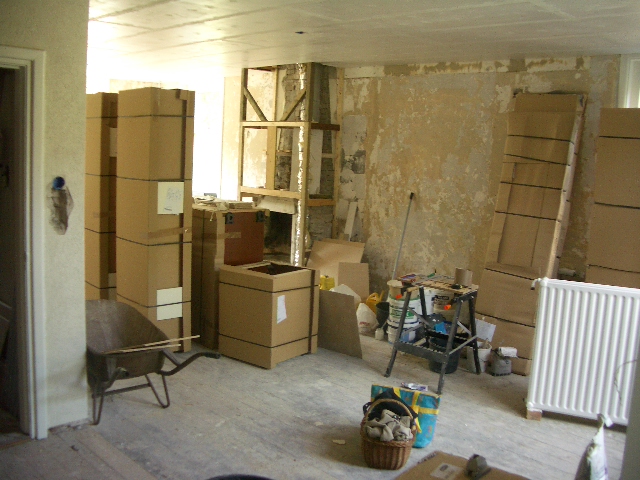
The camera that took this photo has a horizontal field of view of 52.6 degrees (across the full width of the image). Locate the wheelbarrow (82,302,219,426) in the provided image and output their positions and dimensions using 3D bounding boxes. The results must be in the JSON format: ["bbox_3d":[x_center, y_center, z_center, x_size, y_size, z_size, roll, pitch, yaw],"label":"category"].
[{"bbox_3d":[-1.292,0.822,4.219,0.630,0.620,1.400,-4,10,-42],"label":"wheelbarrow"}]

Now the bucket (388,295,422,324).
[{"bbox_3d":[0.816,0.663,6.165,0.320,0.240,0.320,4,7,11],"label":"bucket"}]

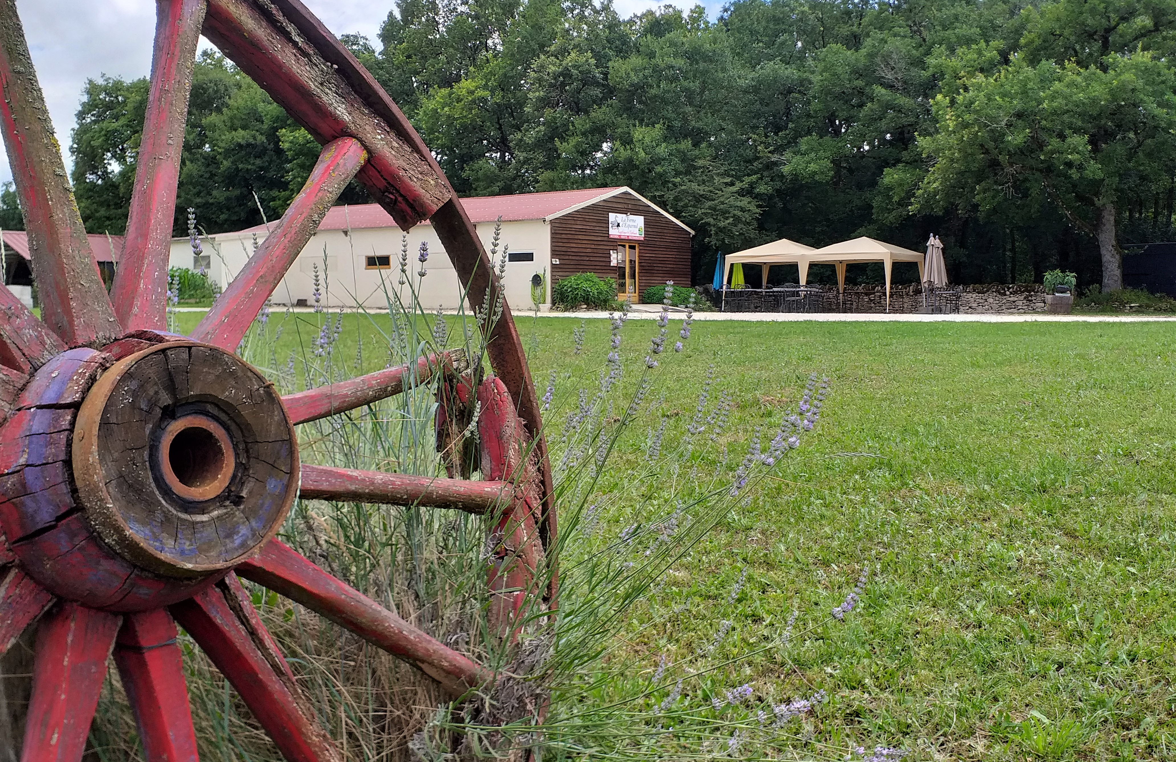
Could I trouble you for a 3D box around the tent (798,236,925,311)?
[{"bbox_3d":[9.470,-3.665,30.290,3.030,2.520,3.030,5,8,41],"label":"tent"}]

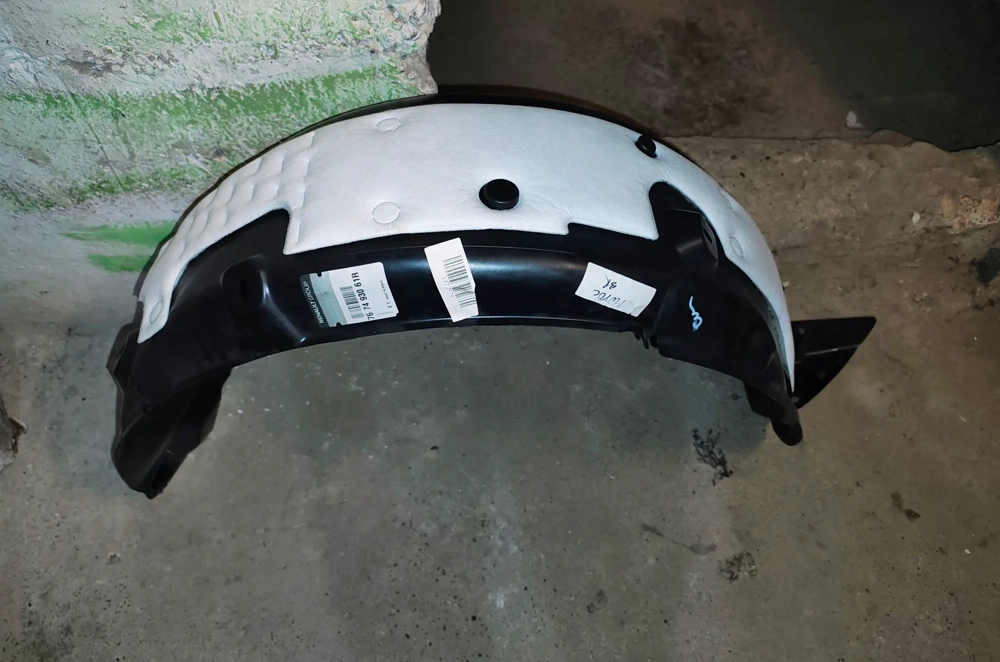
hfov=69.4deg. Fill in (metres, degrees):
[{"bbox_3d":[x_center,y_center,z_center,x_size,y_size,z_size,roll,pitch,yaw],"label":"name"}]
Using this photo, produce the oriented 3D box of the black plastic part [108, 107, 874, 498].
[{"bbox_3d":[0.002,-0.032,0.742,0.855,0.345,0.250,-3,56,-2],"label":"black plastic part"}]

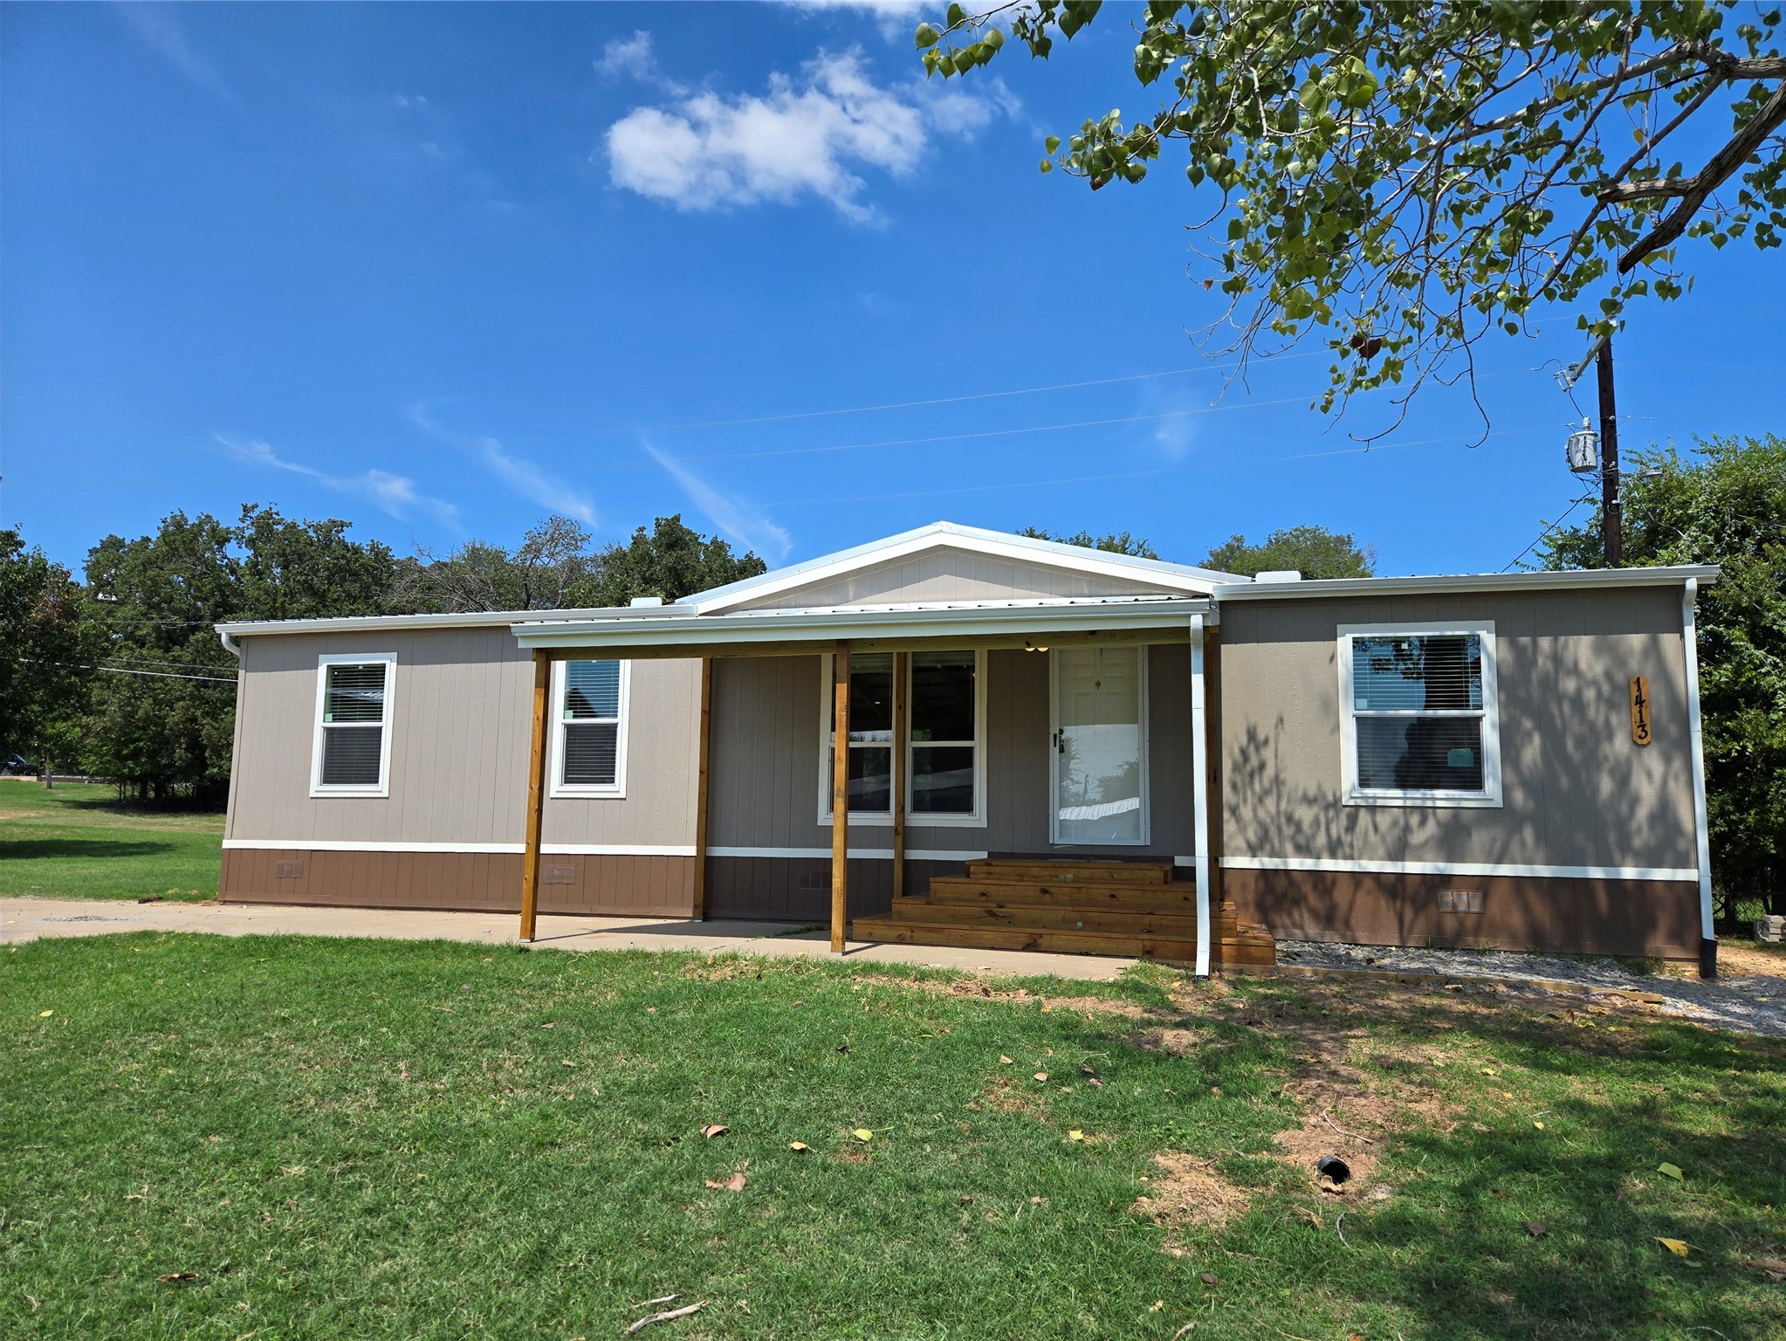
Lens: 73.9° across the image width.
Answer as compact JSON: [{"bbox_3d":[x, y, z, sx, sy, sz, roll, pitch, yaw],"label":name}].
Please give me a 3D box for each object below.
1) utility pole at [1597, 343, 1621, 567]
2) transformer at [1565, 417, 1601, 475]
[{"bbox_3d":[11.135,-0.958,18.296,0.270,8.790,0.270,-1,-7,16],"label":"utility pole"},{"bbox_3d":[10.846,-3.535,18.673,0.480,0.920,0.420,-3,-7,31],"label":"transformer"}]

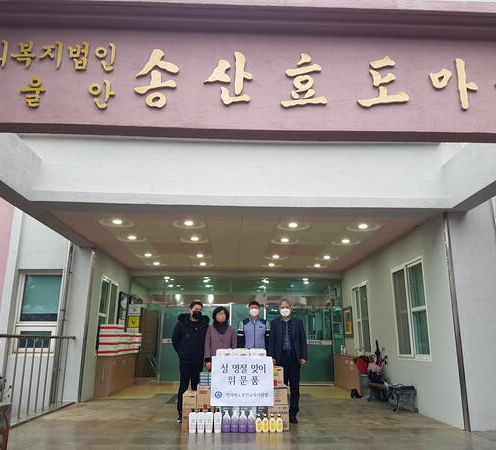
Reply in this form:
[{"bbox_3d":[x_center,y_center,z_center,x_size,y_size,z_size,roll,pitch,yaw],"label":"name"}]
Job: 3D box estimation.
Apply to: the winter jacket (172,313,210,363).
[{"bbox_3d":[-0.844,1.684,6.737,0.520,0.710,0.350,1,-14,-2],"label":"winter jacket"}]

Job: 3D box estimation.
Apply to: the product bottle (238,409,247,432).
[{"bbox_3d":[-0.058,2.495,5.726,0.097,0.258,0.065,2,-15,-5],"label":"product bottle"}]

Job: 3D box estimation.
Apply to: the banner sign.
[{"bbox_3d":[-0.070,2.060,5.946,0.815,0.619,0.010,2,-28,-4],"label":"banner sign"}]

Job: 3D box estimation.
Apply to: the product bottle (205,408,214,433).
[{"bbox_3d":[-0.482,2.465,5.678,0.090,0.279,0.068,1,-14,-2],"label":"product bottle"}]

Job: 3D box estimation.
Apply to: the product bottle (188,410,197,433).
[{"bbox_3d":[-0.688,2.466,5.672,0.092,0.283,0.065,2,-15,-5],"label":"product bottle"}]

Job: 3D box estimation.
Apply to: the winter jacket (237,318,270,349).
[{"bbox_3d":[0.090,1.740,6.760,0.520,0.670,0.280,2,-15,-5],"label":"winter jacket"}]

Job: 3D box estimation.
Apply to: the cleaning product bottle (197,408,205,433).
[{"bbox_3d":[-0.589,2.466,5.674,0.092,0.283,0.065,2,-15,-5],"label":"cleaning product bottle"}]

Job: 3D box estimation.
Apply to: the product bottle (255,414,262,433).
[{"bbox_3d":[0.140,2.522,5.735,0.072,0.207,0.058,1,-14,-2],"label":"product bottle"}]

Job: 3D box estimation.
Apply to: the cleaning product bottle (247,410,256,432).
[{"bbox_3d":[0.048,2.496,5.728,0.095,0.258,0.065,2,-15,-5],"label":"cleaning product bottle"}]

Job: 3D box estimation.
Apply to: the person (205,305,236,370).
[{"bbox_3d":[-0.398,2.028,6.658,0.470,1.611,0.300,1,-14,-2],"label":"person"}]

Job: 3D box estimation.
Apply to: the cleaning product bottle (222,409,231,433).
[{"bbox_3d":[-0.268,2.492,5.731,0.092,0.256,0.075,1,-14,-2],"label":"cleaning product bottle"}]

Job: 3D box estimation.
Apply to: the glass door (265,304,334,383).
[{"bbox_3d":[1.477,3.375,12.867,1.956,2.126,0.060,1,-15,-2],"label":"glass door"}]

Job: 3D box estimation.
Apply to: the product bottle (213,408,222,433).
[{"bbox_3d":[-0.374,2.467,5.683,0.090,0.279,0.068,1,-14,-2],"label":"product bottle"}]

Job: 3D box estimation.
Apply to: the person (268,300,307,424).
[{"bbox_3d":[0.585,1.991,6.681,0.540,1.712,0.310,1,-14,-2],"label":"person"}]

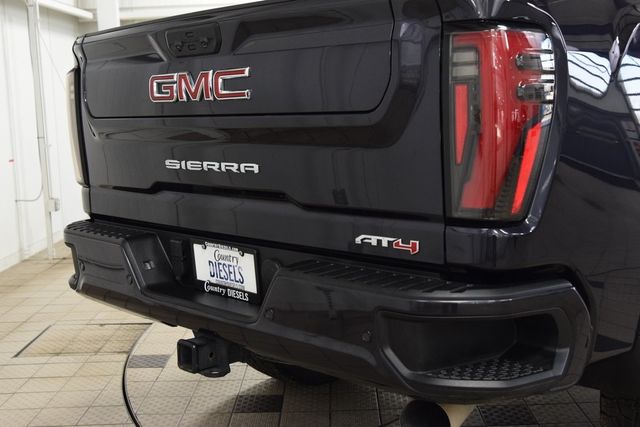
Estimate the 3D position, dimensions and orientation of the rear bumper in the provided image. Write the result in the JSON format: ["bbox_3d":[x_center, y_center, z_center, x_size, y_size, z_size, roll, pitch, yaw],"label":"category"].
[{"bbox_3d":[-0.220,0.224,2.551,0.395,0.257,2.020,-8,10,-43],"label":"rear bumper"}]

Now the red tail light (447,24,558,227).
[{"bbox_3d":[0.391,-0.192,1.856,0.185,0.409,0.163,-8,10,-43],"label":"red tail light"}]

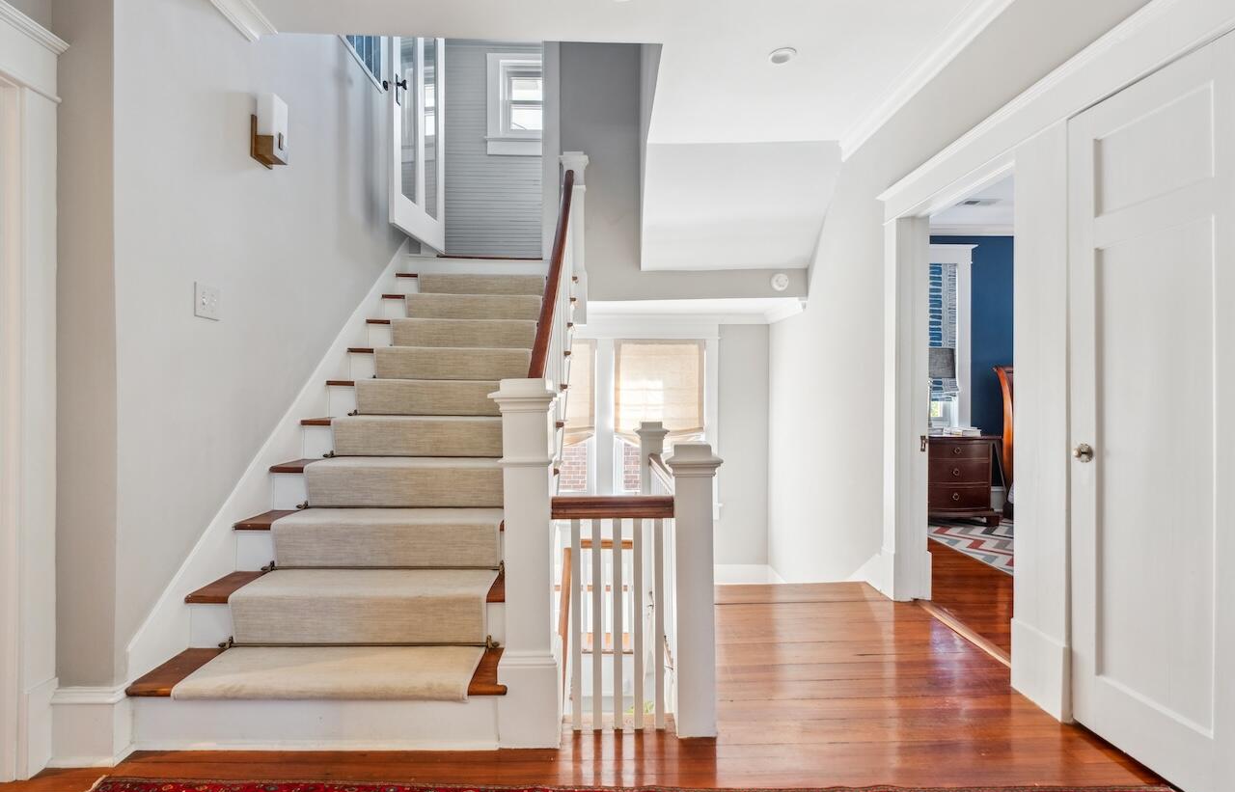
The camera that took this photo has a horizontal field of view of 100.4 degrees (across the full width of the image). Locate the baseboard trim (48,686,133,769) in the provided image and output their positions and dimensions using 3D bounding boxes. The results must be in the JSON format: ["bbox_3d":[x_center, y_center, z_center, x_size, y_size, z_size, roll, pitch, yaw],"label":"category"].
[{"bbox_3d":[-1.603,0.996,1.580,0.199,0.240,0.070,0,1,-1],"label":"baseboard trim"}]

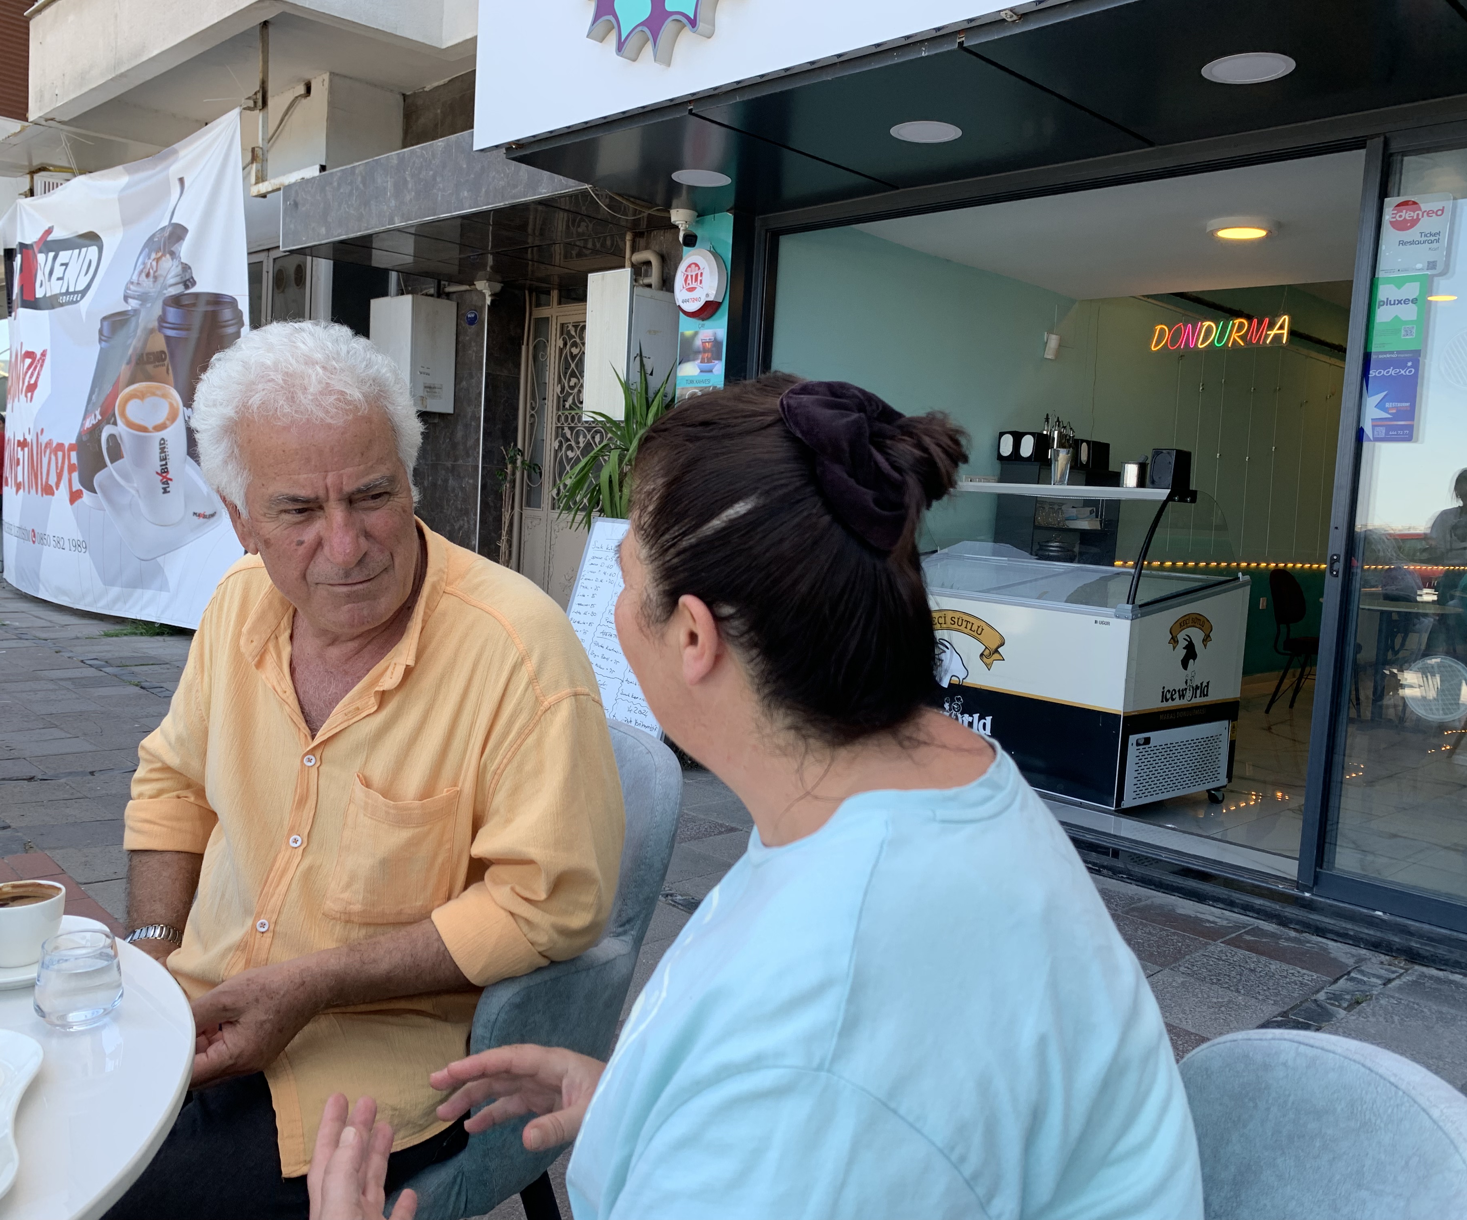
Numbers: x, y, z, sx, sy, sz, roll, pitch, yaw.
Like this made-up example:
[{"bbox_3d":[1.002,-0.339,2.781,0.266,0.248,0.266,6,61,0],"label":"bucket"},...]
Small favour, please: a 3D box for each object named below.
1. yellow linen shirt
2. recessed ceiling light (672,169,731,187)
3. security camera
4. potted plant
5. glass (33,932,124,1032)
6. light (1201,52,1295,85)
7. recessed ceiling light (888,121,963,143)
[{"bbox_3d":[-0.339,0.224,1.148,0.530,0.605,0.340,6,6,27],"label":"yellow linen shirt"},{"bbox_3d":[-0.119,-1.619,4.572,0.225,0.025,0.225,3,5,0],"label":"recessed ceiling light"},{"bbox_3d":[-0.208,-1.598,5.161,0.120,0.155,0.165,1,6,-14],"label":"security camera"},{"bbox_3d":[-0.465,-0.182,5.125,0.650,1.795,0.650,8,8,44],"label":"potted plant"},{"bbox_3d":[-0.554,0.309,1.035,0.066,0.067,0.066,0,6,-28],"label":"glass"},{"bbox_3d":[1.342,-1.416,3.190,0.225,0.025,0.225,8,8,44],"label":"light"},{"bbox_3d":[0.610,-1.516,3.872,0.225,0.025,0.225,3,5,0],"label":"recessed ceiling light"}]

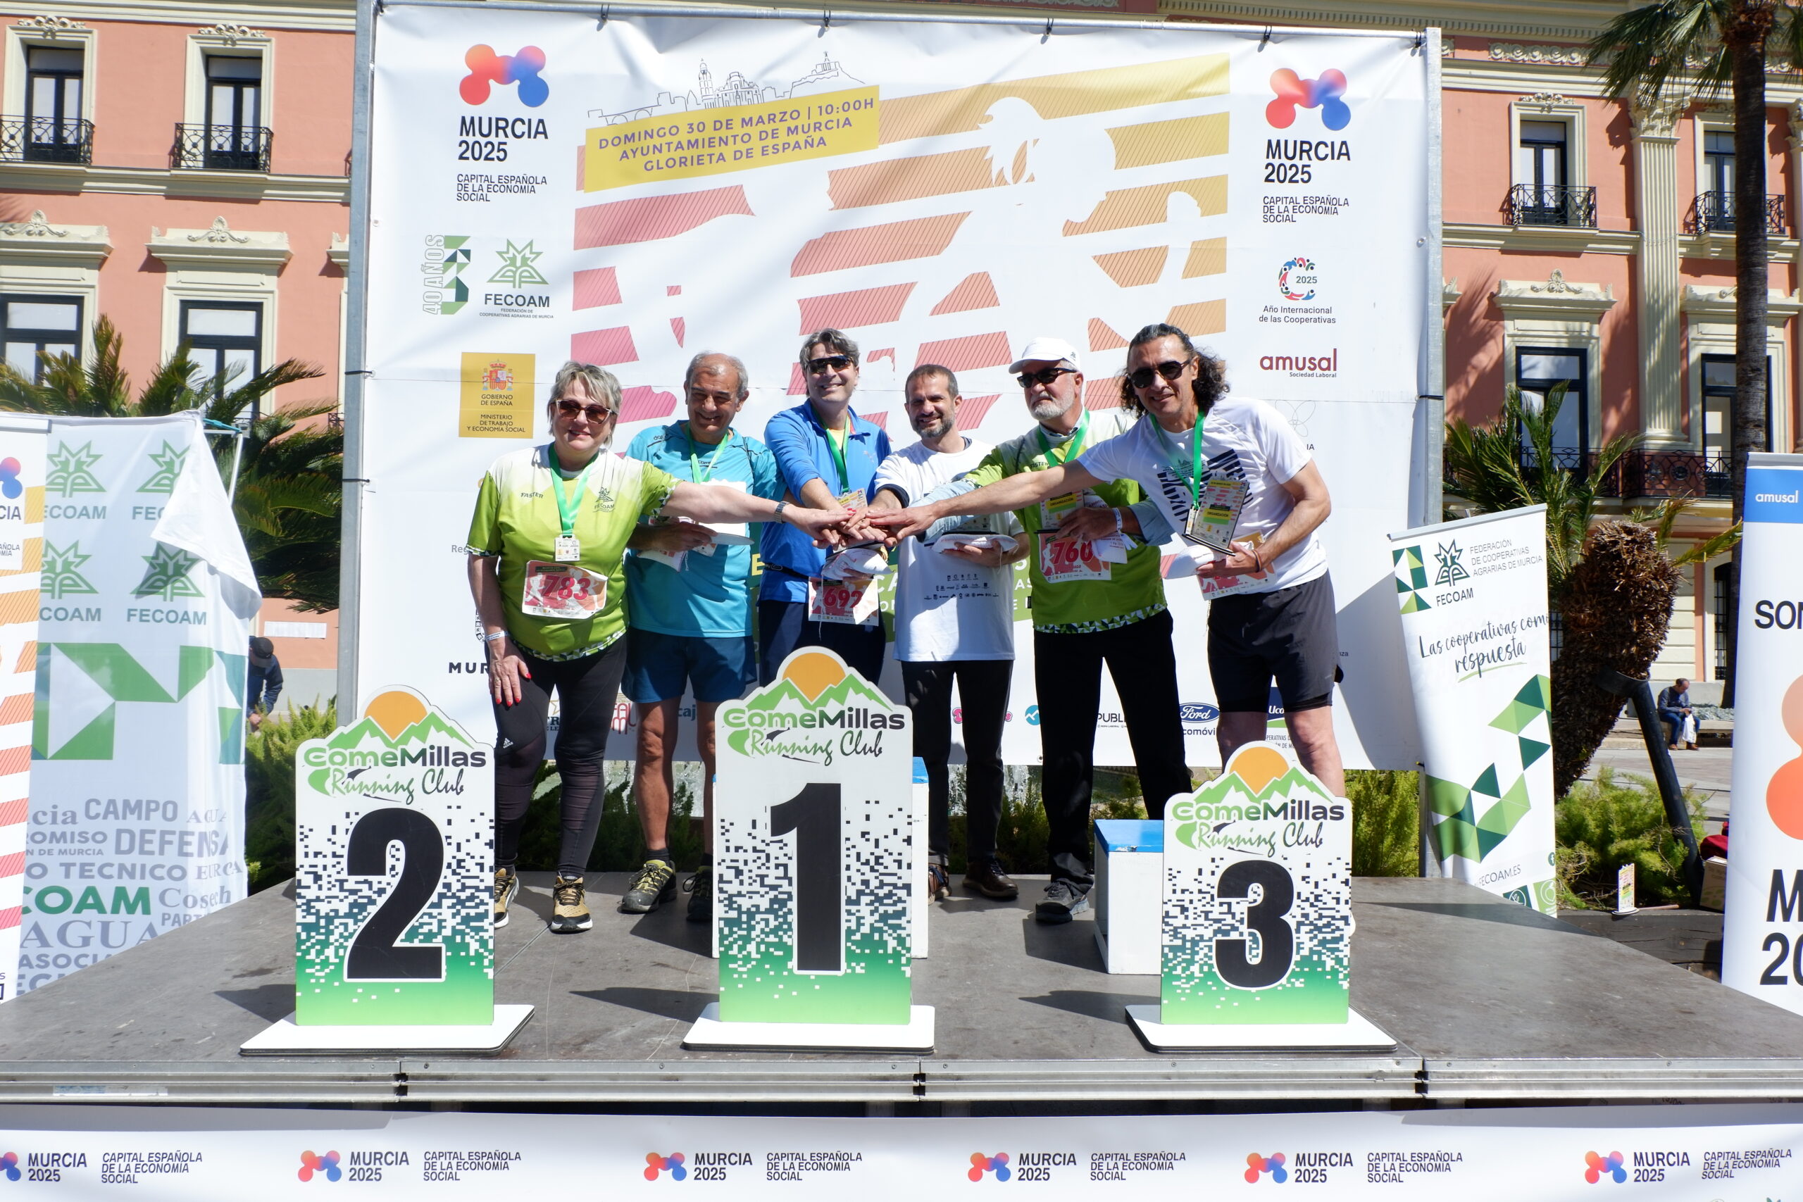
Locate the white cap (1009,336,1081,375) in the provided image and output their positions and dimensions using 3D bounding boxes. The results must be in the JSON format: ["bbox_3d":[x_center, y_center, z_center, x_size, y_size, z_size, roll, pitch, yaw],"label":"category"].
[{"bbox_3d":[0.432,-0.732,3.580,0.175,0.125,0.250,-2,-3,36],"label":"white cap"}]

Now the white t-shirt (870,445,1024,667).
[{"bbox_3d":[0.148,-0.167,3.900,0.480,0.700,0.350,0,-2,2],"label":"white t-shirt"}]

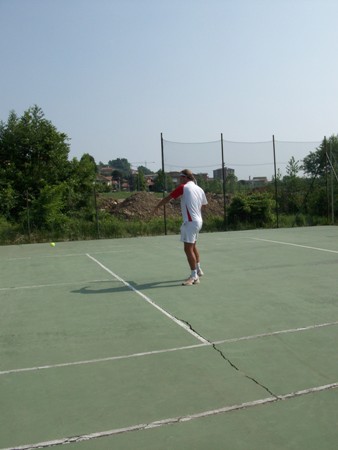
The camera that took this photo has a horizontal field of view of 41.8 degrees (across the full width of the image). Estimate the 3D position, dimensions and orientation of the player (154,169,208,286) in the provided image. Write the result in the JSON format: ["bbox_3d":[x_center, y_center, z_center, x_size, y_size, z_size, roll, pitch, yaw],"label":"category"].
[{"bbox_3d":[0.235,0.045,7.650,0.800,1.860,0.640,0,4,27],"label":"player"}]

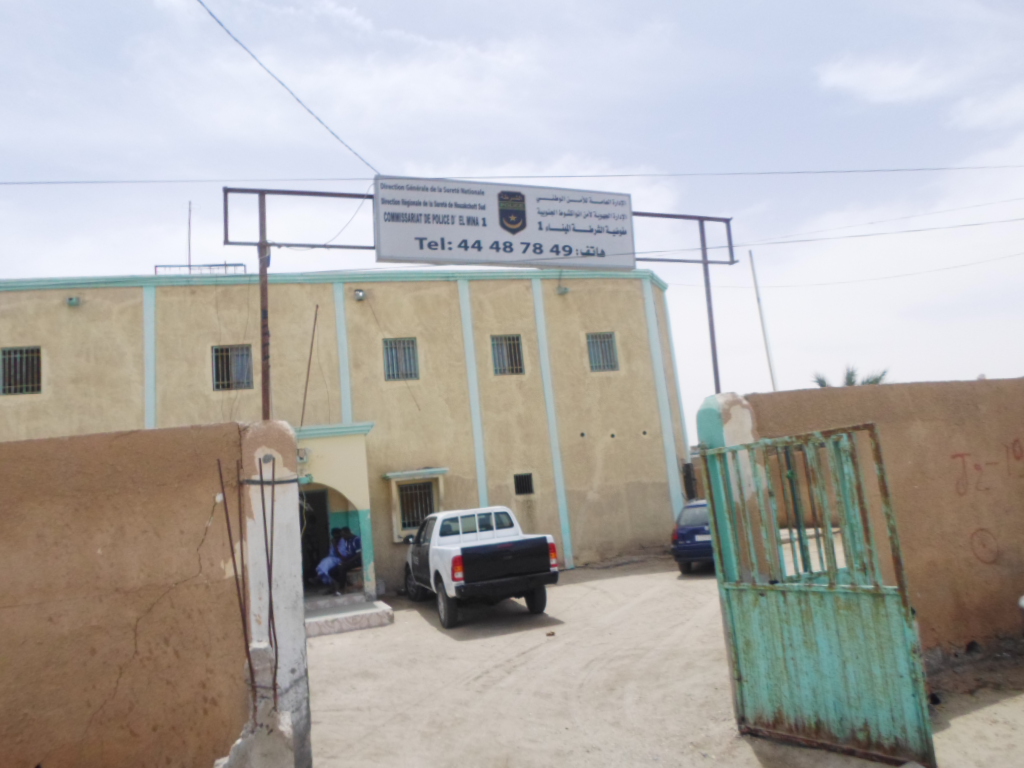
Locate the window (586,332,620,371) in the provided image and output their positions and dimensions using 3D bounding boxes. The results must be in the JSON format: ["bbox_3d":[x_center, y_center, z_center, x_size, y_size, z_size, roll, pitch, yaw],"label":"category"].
[{"bbox_3d":[2.463,-0.861,20.121,0.837,1.074,0.120,-3,-11,-17],"label":"window"}]

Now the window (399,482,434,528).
[{"bbox_3d":[-2.284,2.938,17.893,0.806,1.091,0.120,-3,-11,-17],"label":"window"}]

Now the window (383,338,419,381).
[{"bbox_3d":[-2.776,-0.611,18.513,0.843,1.076,0.120,-3,-11,-17],"label":"window"}]

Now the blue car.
[{"bbox_3d":[4.693,3.243,16.220,1.660,1.430,4.000,-10,-11,23],"label":"blue car"}]

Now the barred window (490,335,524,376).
[{"bbox_3d":[-0.110,-0.750,19.334,0.827,1.062,0.120,-3,-11,-17],"label":"barred window"}]

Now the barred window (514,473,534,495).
[{"bbox_3d":[0.300,2.545,18.745,0.474,0.505,0.120,-3,-11,-17],"label":"barred window"}]

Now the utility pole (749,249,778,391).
[{"bbox_3d":[9.222,0.118,26.084,0.120,10.133,0.120,-3,-11,-17],"label":"utility pole"}]

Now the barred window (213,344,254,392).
[{"bbox_3d":[-6.541,-0.373,17.344,0.874,1.066,0.120,-3,-11,-17],"label":"barred window"}]

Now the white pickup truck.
[{"bbox_3d":[-0.780,3.382,14.155,1.770,1.800,5.200,-3,-9,-17],"label":"white pickup truck"}]

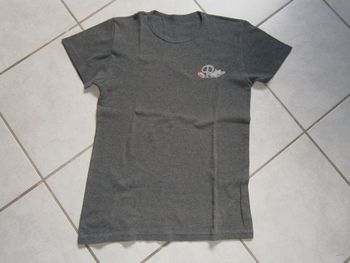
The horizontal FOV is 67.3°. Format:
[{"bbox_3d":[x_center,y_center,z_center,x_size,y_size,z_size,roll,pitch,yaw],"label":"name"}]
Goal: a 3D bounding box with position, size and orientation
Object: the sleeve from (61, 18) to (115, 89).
[{"bbox_3d":[-0.262,-0.235,0.775,0.150,0.025,0.220,2,80,-1],"label":"sleeve"}]

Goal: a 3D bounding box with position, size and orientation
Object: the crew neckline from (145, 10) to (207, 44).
[{"bbox_3d":[0.000,-0.316,0.795,0.187,0.022,0.110,2,80,-1],"label":"crew neckline"}]

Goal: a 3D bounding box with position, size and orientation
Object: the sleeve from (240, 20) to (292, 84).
[{"bbox_3d":[0.273,-0.240,0.788,0.157,0.025,0.195,2,80,-1],"label":"sleeve"}]

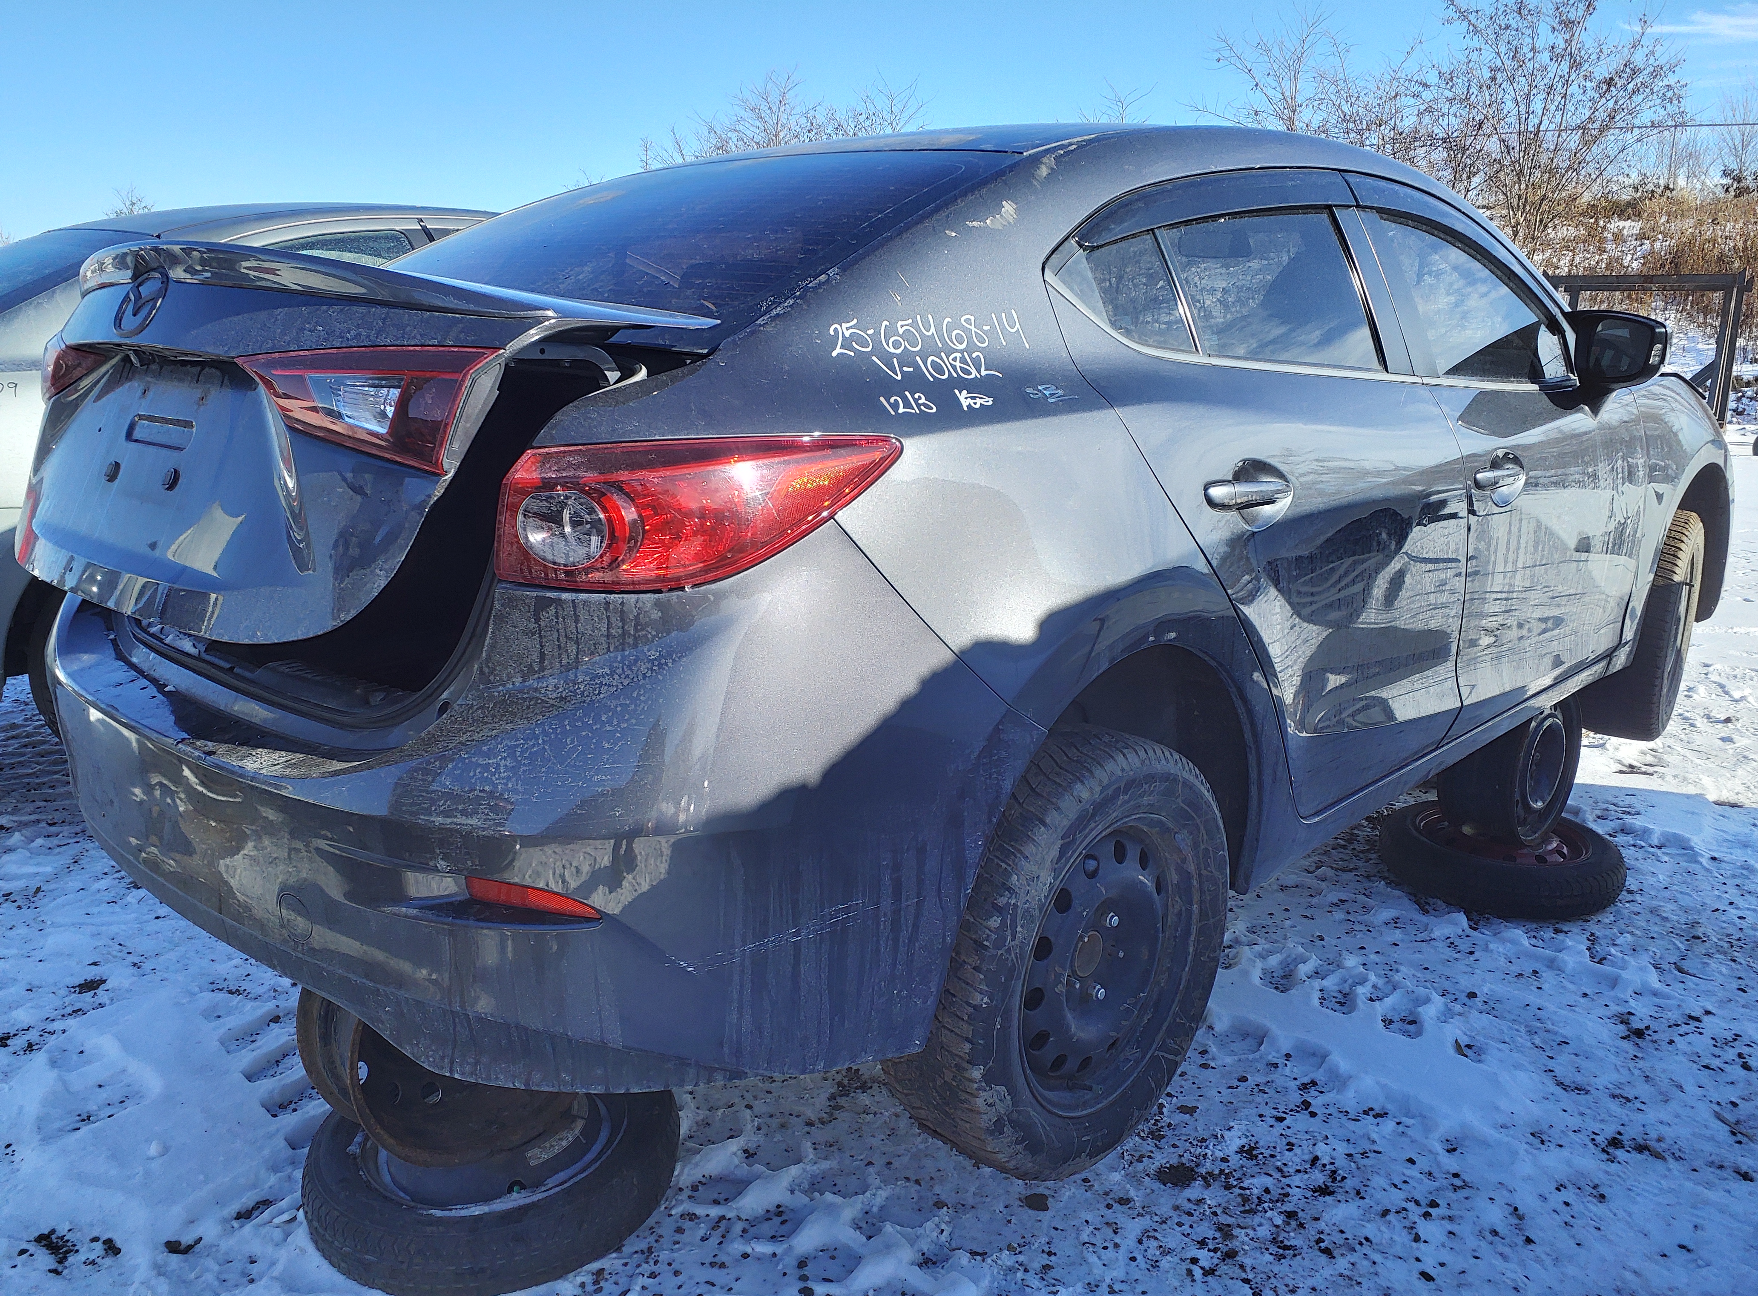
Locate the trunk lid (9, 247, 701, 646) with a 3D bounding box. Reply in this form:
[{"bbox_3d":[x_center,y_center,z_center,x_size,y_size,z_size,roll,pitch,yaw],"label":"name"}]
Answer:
[{"bbox_3d":[-0.779,-0.307,1.825,1.250,0.500,0.600,13,20,43],"label":"trunk lid"}]

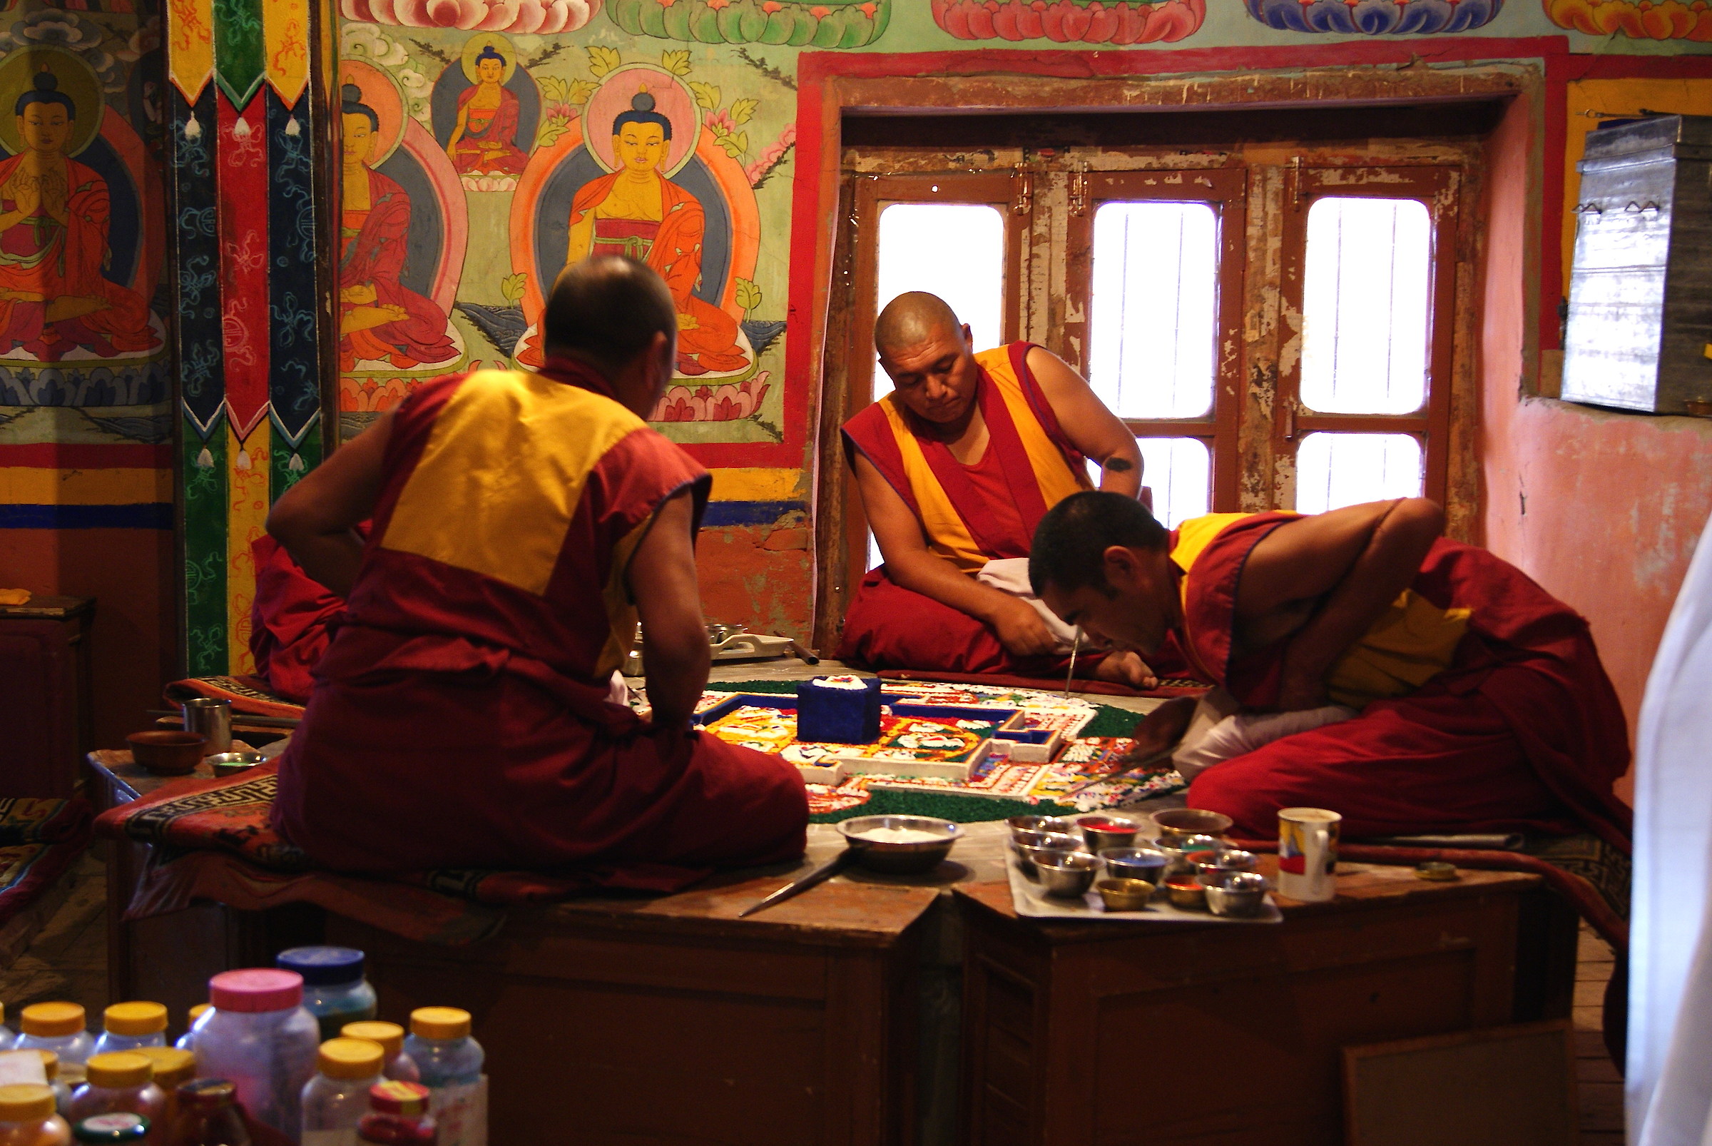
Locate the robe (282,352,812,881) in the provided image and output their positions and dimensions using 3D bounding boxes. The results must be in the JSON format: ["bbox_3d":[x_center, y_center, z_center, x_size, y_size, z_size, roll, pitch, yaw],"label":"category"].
[{"bbox_3d":[-0.436,0.019,3.369,0.670,0.630,0.580,5,8,32],"label":"robe"}]

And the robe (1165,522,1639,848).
[{"bbox_3d":[0.797,0.119,3.511,0.620,0.430,0.500,3,7,15],"label":"robe"}]

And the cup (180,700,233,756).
[{"bbox_3d":[-0.996,0.237,3.801,0.070,0.076,0.070,1,7,0],"label":"cup"}]

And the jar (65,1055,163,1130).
[{"bbox_3d":[-0.720,0.555,2.429,0.094,0.155,0.094,0,7,0],"label":"jar"}]

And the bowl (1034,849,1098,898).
[{"bbox_3d":[0.257,0.371,3.030,0.080,0.040,0.080,1,7,0],"label":"bowl"}]

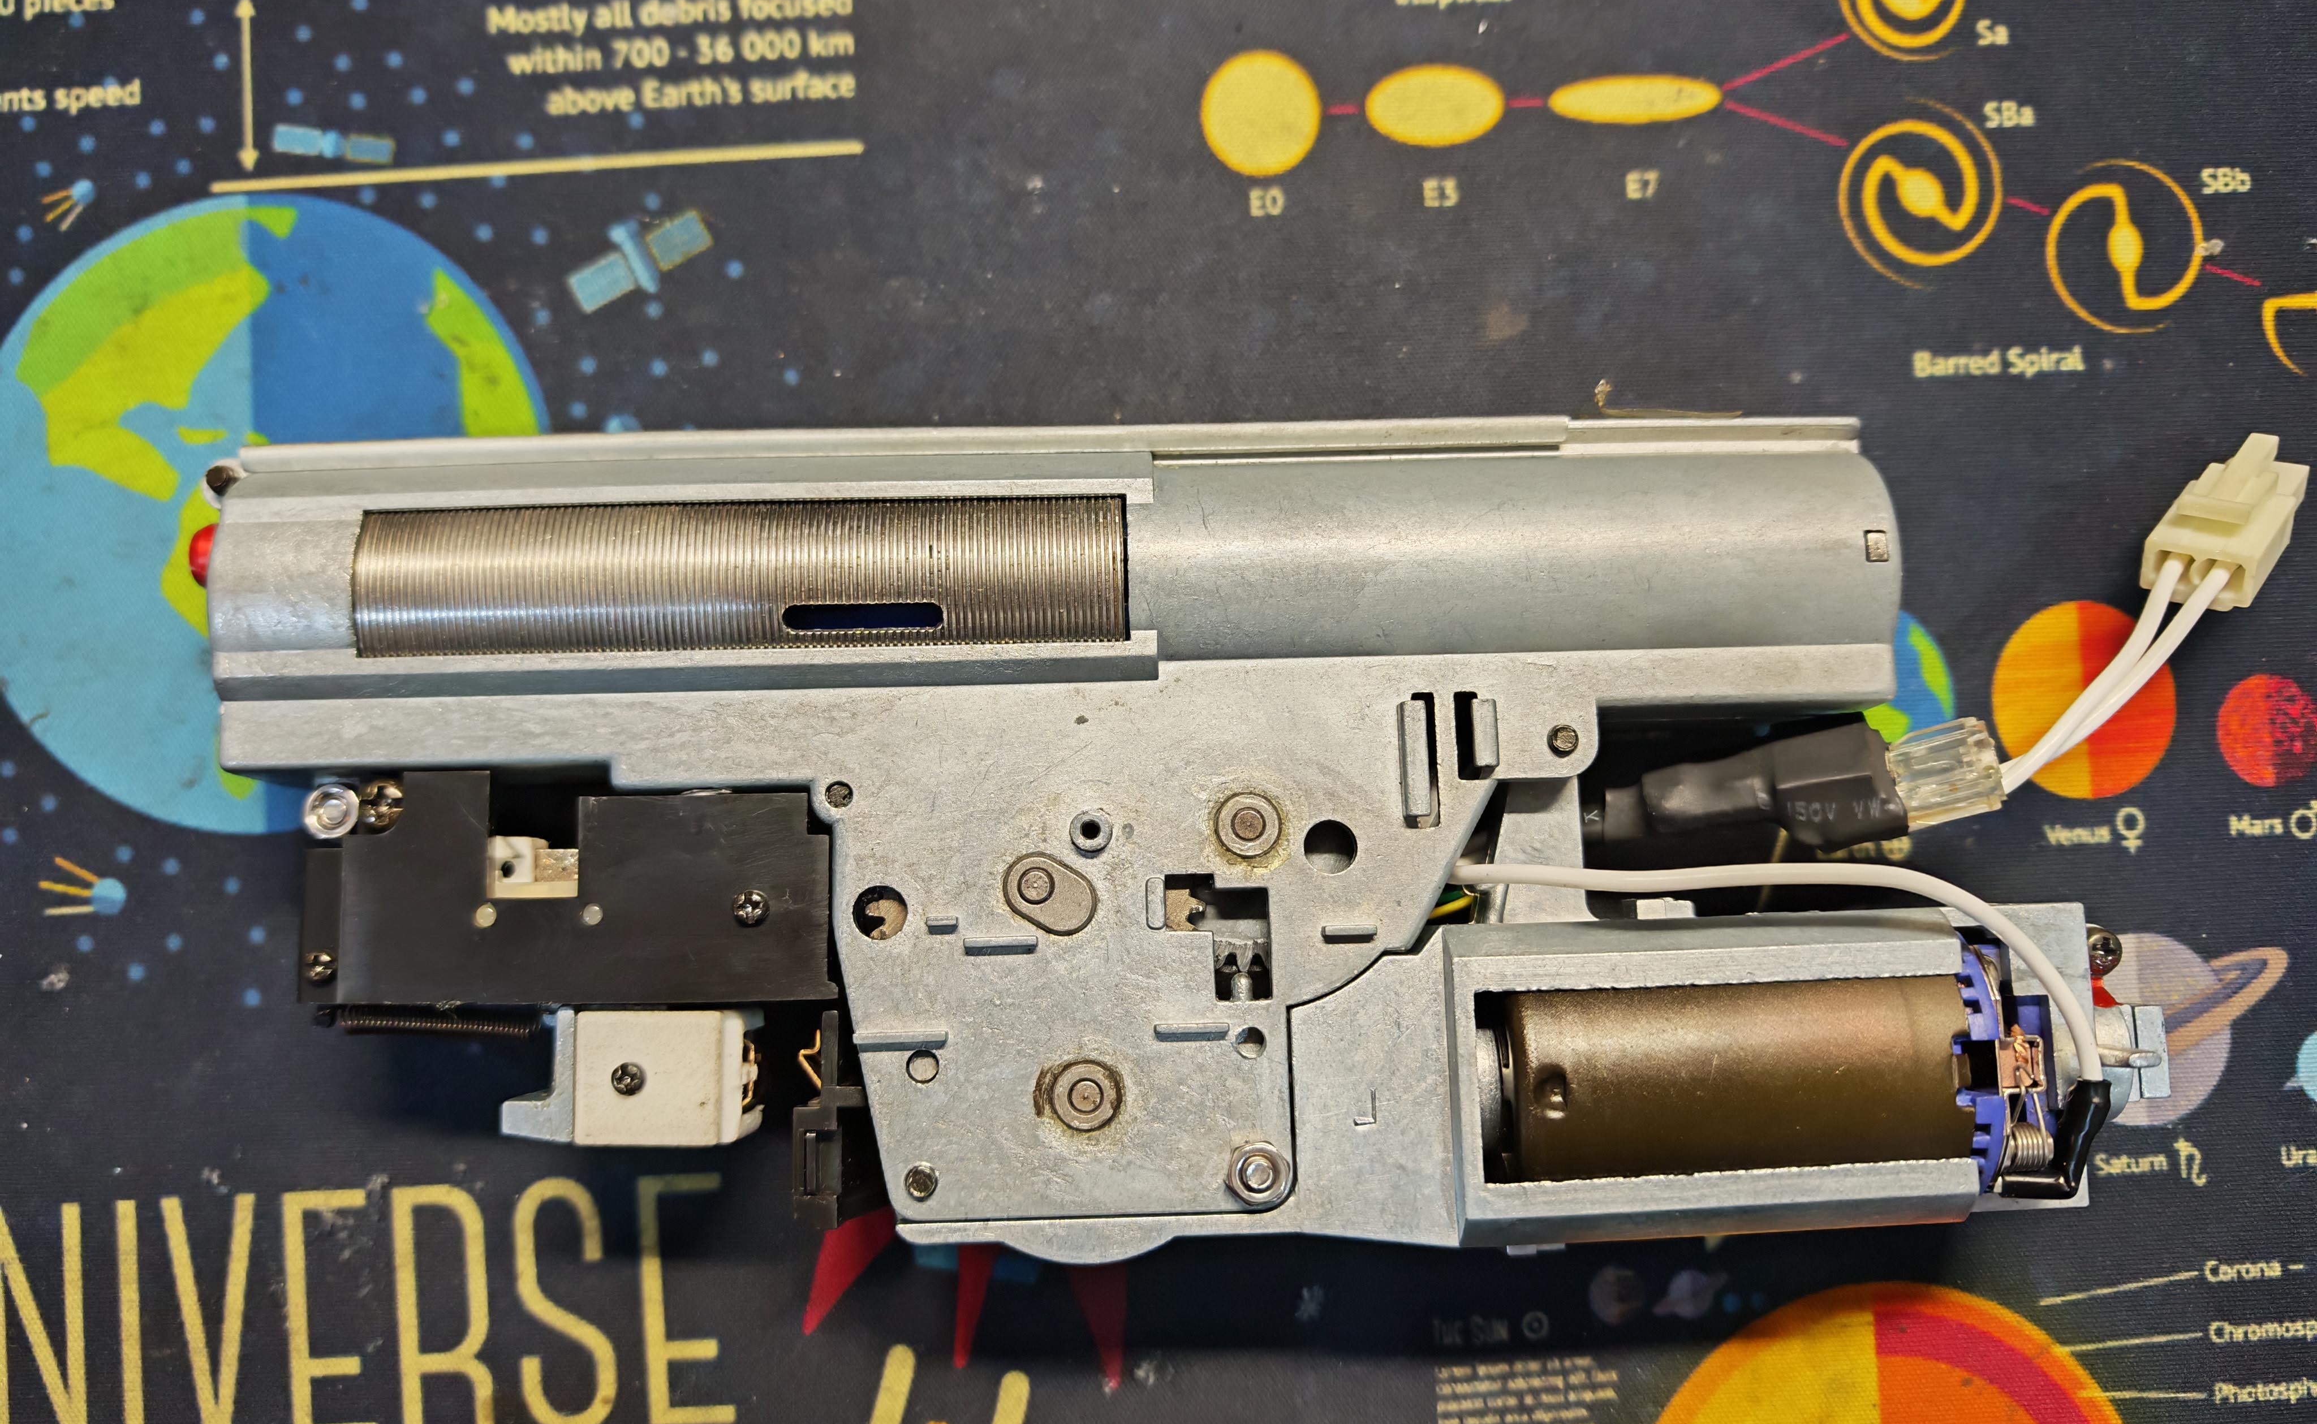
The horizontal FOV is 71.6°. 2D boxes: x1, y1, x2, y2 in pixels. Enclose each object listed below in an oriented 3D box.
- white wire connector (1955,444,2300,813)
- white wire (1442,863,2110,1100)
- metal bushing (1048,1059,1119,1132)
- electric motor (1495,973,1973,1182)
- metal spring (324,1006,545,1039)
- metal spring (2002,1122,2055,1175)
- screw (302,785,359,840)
[{"bbox_3d":[0.101,-0.008,0.164,0.013,0.015,0.048,41,89,1],"label":"white wire connector"},{"bbox_3d":[0.057,0.021,0.146,0.062,0.007,0.018,9,89,1],"label":"white wire"},{"bbox_3d":[-0.007,0.034,0.144,0.006,0.002,0.006,0,83,0],"label":"metal bushing"},{"bbox_3d":[0.052,0.035,0.156,0.044,0.025,0.025,-2,83,-1],"label":"electric motor"},{"bbox_3d":[-0.070,0.030,0.156,0.021,0.003,0.003,2,89,0],"label":"metal spring"},{"bbox_3d":[0.081,0.040,0.149,0.004,0.004,0.004,-2,83,-1],"label":"metal spring"},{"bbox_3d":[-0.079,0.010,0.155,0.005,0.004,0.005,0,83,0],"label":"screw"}]

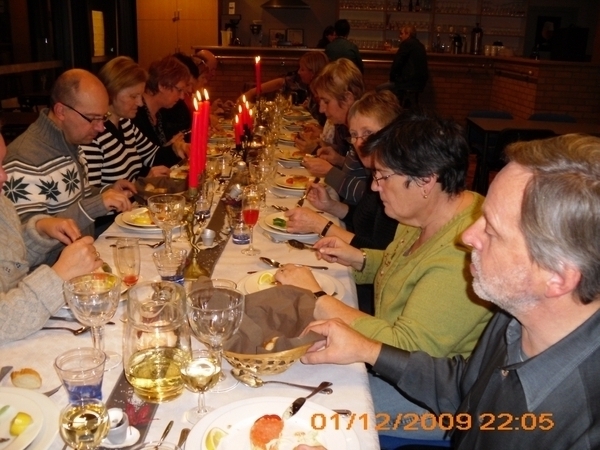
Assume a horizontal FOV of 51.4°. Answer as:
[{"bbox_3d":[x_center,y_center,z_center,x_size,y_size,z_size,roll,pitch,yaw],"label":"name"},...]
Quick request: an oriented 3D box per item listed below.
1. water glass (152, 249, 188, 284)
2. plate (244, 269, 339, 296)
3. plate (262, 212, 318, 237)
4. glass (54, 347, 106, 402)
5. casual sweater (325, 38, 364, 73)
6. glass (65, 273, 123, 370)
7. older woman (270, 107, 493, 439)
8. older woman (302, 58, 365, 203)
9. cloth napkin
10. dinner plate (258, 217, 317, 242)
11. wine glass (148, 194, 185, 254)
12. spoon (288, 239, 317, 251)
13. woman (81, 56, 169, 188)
[{"bbox_3d":[-0.330,0.107,1.605,0.086,0.073,0.086,0,16,1],"label":"water glass"},{"bbox_3d":[-0.022,0.154,1.501,0.225,0.022,0.225,0,16,0],"label":"plate"},{"bbox_3d":[-0.002,0.001,1.966,0.218,0.025,0.218,2,17,1],"label":"plate"},{"bbox_3d":[-0.376,0.263,1.078,0.086,0.073,0.086,0,16,1],"label":"glass"},{"bbox_3d":[0.527,-1.945,7.590,0.480,0.620,0.300,2,17,1],"label":"casual sweater"},{"bbox_3d":[-0.385,0.186,1.183,0.100,0.161,0.100,0,16,1],"label":"glass"},{"bbox_3d":[0.241,0.313,1.558,0.570,1.185,0.520,-2,17,-6],"label":"older woman"},{"bbox_3d":[0.277,-0.051,2.649,0.540,1.260,0.500,-1,17,-4],"label":"older woman"},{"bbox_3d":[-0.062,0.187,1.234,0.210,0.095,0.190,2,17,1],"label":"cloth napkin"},{"bbox_3d":[-0.005,0.010,2.003,0.260,0.030,0.260,1,17,0],"label":"dinner plate"},{"bbox_3d":[-0.374,0.010,1.742,0.098,0.163,0.098,2,17,1],"label":"wine glass"},{"bbox_3d":[0.038,0.061,1.510,0.176,0.020,0.035,18,24,35],"label":"spoon"},{"bbox_3d":[-0.704,-0.083,2.686,0.700,1.240,0.500,6,17,15],"label":"woman"}]

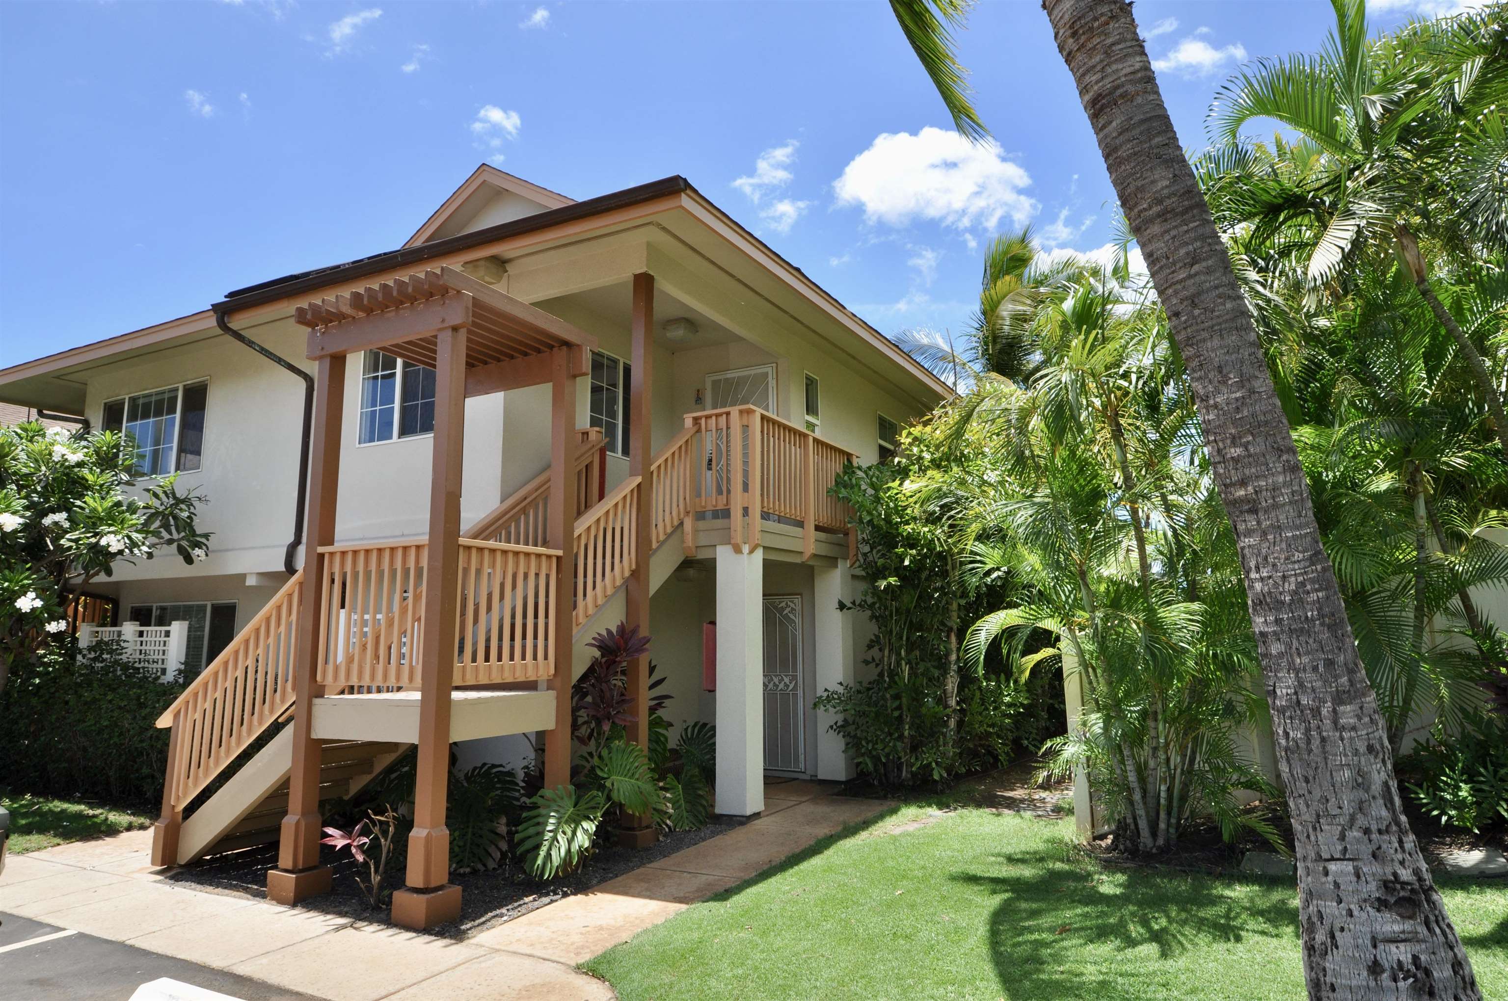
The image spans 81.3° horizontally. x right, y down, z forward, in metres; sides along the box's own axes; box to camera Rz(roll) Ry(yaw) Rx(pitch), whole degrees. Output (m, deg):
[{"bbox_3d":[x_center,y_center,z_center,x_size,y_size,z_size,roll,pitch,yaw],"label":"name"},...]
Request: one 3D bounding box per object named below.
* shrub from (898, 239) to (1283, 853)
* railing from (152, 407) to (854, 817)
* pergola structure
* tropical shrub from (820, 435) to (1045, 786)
[{"bbox_3d":[2.806,0.480,7.176,2.754,4.539,2.550,-4,-8,21],"label":"shrub"},{"bbox_3d":[-1.770,0.854,8.742,3.468,3.590,6.038,-5,-9,27],"label":"railing"},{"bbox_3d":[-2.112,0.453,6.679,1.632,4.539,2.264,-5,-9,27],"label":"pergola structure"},{"bbox_3d":[2.076,1.211,10.002,2.397,3.876,2.040,-2,-8,11],"label":"tropical shrub"}]

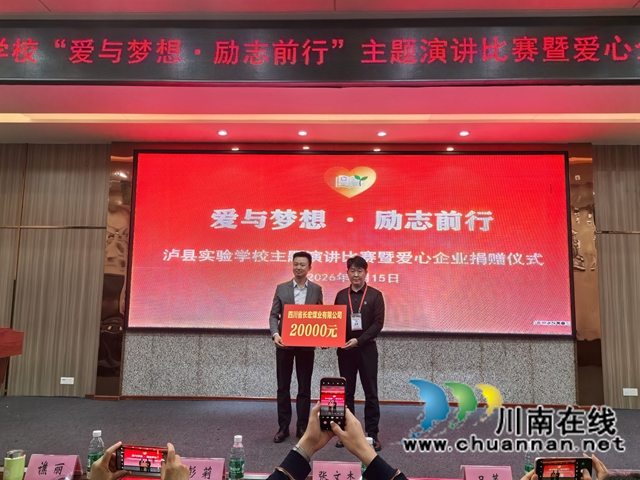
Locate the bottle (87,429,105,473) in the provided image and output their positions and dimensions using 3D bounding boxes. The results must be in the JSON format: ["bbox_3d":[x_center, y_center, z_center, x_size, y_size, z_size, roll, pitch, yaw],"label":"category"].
[{"bbox_3d":[-0.938,0.915,2.087,0.064,0.225,0.064,1,-6,2],"label":"bottle"}]

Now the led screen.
[{"bbox_3d":[0.354,0.019,6.358,5.524,2.281,0.100,1,-6,2],"label":"led screen"}]

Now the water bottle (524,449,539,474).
[{"bbox_3d":[0.848,0.919,1.984,0.063,0.225,0.063,1,-6,2],"label":"water bottle"}]

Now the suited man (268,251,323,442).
[{"bbox_3d":[-0.226,0.979,4.766,0.530,1.738,0.400,1,-6,2],"label":"suited man"}]

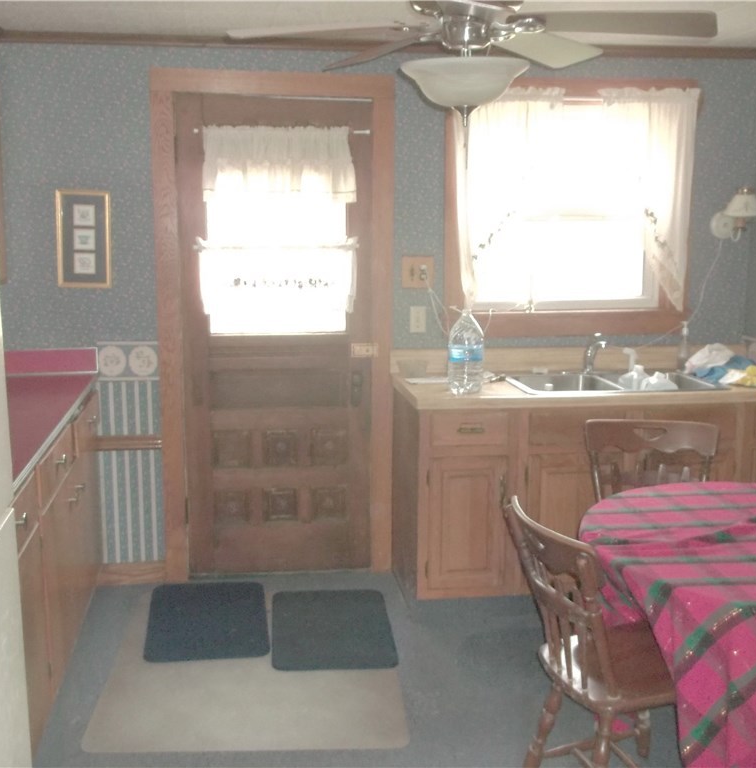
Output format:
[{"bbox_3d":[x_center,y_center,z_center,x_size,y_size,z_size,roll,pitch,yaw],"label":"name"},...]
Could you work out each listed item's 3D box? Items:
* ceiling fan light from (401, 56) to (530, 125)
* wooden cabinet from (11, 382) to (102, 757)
[{"bbox_3d":[0.221,-0.737,2.478,0.333,0.160,0.333,-1,11,-8],"label":"ceiling fan light"},{"bbox_3d":[-1.403,0.584,3.345,0.610,0.905,1.660,-1,11,-8],"label":"wooden cabinet"}]

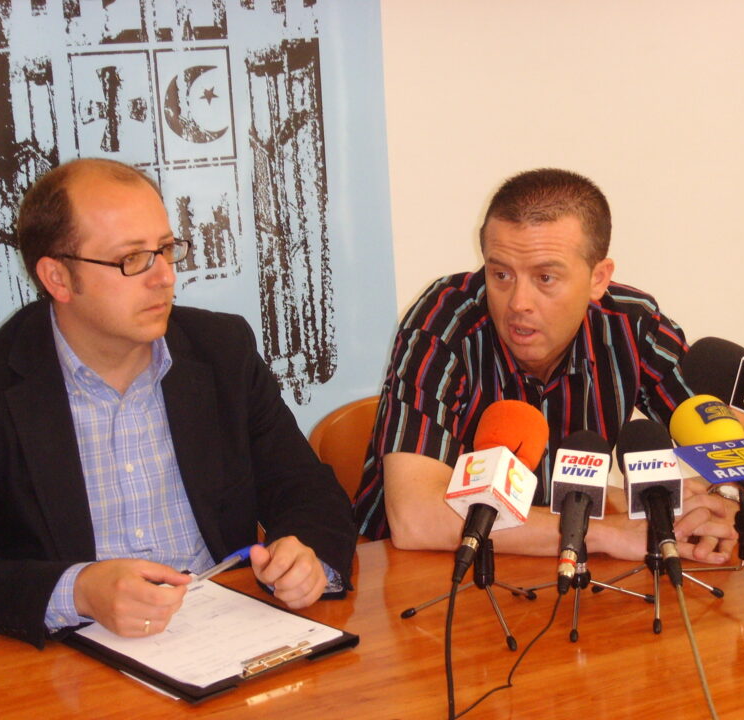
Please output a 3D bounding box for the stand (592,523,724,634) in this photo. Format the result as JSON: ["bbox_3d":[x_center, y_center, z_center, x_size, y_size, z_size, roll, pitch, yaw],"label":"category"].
[{"bbox_3d":[0.344,0.246,2.339,0.161,0.125,0.143,0,13,9],"label":"stand"}]

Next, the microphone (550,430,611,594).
[{"bbox_3d":[0.247,0.181,2.345,0.064,0.064,0.240,9,50,7],"label":"microphone"}]

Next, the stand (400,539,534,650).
[{"bbox_3d":[0.141,0.263,2.310,0.174,0.120,0.154,-6,14,-17],"label":"stand"}]

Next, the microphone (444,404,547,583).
[{"bbox_3d":[0.144,0.156,2.325,0.090,0.090,0.250,21,53,5],"label":"microphone"}]

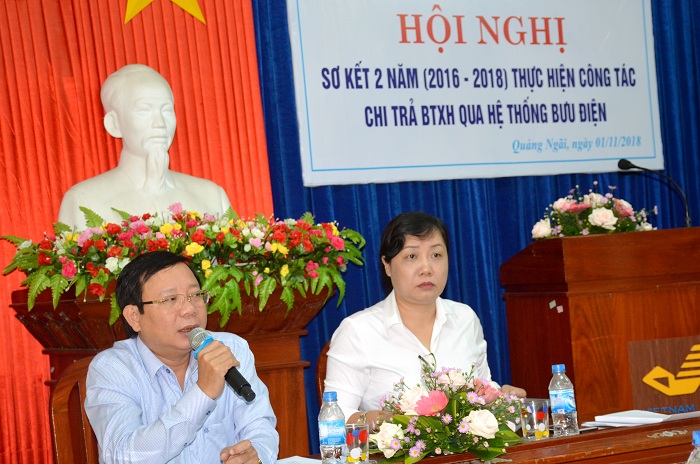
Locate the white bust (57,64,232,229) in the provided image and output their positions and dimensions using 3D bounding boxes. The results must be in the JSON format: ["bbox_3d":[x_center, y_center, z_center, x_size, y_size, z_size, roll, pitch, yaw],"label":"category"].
[{"bbox_3d":[-0.716,-0.209,4.300,0.570,0.750,0.330,-4,-2,-29],"label":"white bust"}]

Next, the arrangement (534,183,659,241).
[{"bbox_3d":[0.707,-0.060,3.520,0.345,0.160,0.250,-4,-2,-13],"label":"arrangement"}]

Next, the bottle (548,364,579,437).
[{"bbox_3d":[0.493,0.390,2.830,0.060,0.168,0.060,-5,-2,0],"label":"bottle"}]

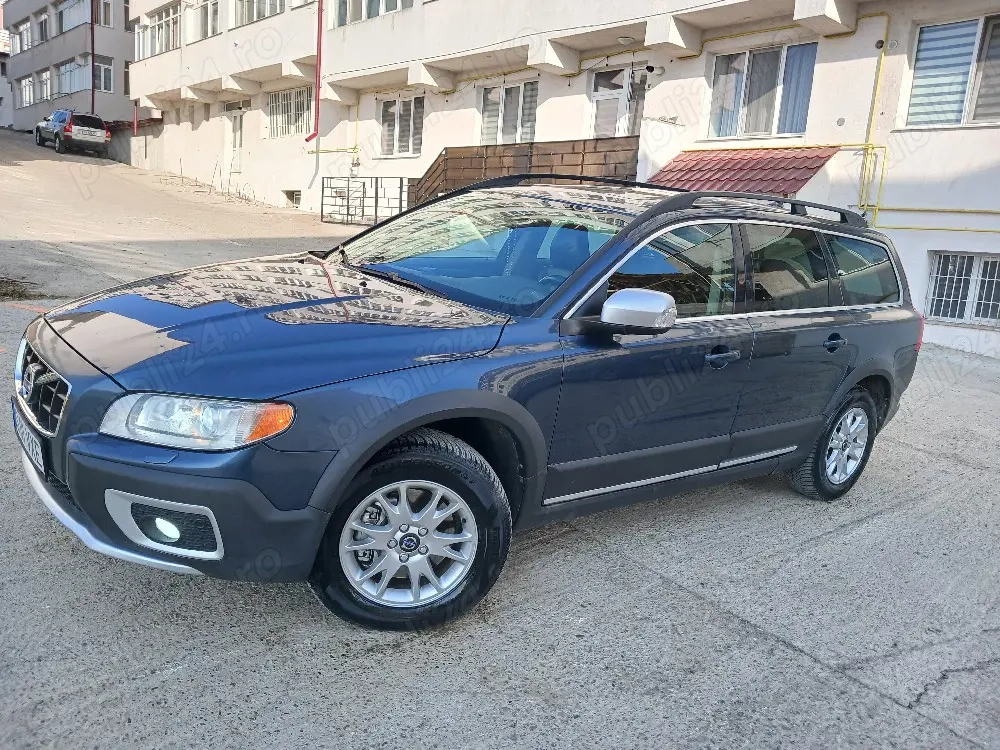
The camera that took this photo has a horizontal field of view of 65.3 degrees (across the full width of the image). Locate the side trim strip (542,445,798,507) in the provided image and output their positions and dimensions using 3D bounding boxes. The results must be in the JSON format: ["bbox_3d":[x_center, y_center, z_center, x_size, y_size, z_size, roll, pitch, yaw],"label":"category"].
[{"bbox_3d":[0.810,0.405,3.296,1.700,0.030,0.025,-4,16,-40],"label":"side trim strip"}]

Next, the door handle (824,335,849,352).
[{"bbox_3d":[1.672,-0.159,3.901,0.217,0.086,0.056,-4,17,-40],"label":"door handle"}]

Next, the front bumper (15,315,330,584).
[{"bbox_3d":[-1.284,0.126,2.688,0.630,0.650,1.860,-4,16,-40],"label":"front bumper"}]

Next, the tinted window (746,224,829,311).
[{"bbox_3d":[1.361,-0.512,3.705,0.730,0.400,0.040,-4,-12,-40],"label":"tinted window"}]

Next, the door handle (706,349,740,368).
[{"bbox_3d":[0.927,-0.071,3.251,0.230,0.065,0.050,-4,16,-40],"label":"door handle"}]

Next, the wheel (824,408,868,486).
[{"bbox_3d":[1.863,0.375,4.354,0.445,0.445,0.170,-4,16,-40],"label":"wheel"}]

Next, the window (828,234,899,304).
[{"bbox_3d":[2.022,-0.559,4.308,0.879,0.365,0.066,-3,-3,-43],"label":"window"}]

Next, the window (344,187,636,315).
[{"bbox_3d":[-0.114,-0.573,3.458,0.870,0.100,1.400,-37,34,-26],"label":"window"}]

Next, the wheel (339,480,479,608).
[{"bbox_3d":[-0.300,0.521,2.547,0.445,0.445,0.170,4,13,-14],"label":"wheel"}]

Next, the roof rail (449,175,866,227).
[{"bbox_3d":[0.926,-0.914,4.231,2.080,0.180,1.270,-4,16,-40],"label":"roof rail"}]

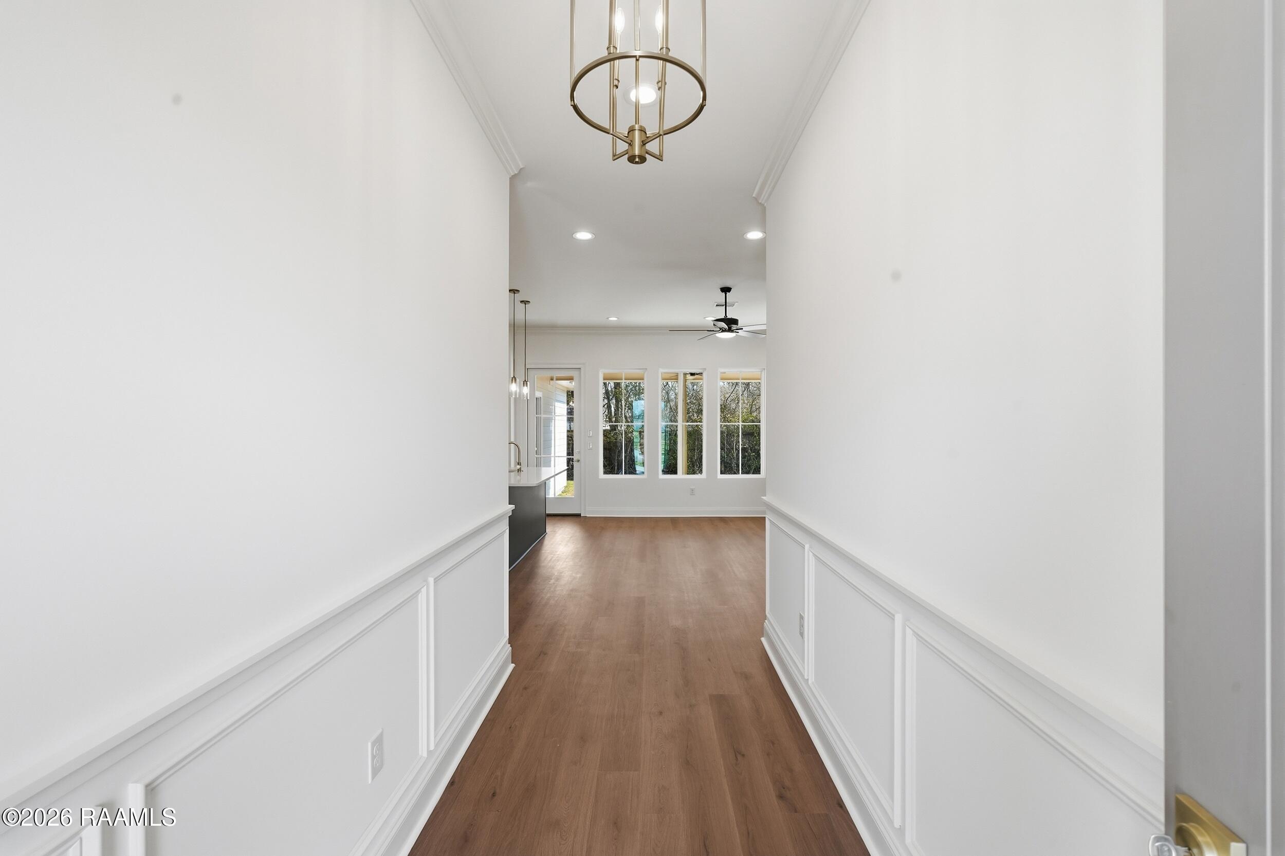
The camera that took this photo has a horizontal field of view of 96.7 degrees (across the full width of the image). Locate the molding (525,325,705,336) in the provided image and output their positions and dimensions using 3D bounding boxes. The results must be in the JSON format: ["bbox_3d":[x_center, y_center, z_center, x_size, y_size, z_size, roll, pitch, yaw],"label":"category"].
[{"bbox_3d":[0.150,-1.585,9.400,4.400,0.140,0.110,0,0,0],"label":"molding"}]

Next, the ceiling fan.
[{"bbox_3d":[0.990,-1.360,6.780,1.330,0.600,1.330,0,0,0],"label":"ceiling fan"}]

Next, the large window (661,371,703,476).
[{"bbox_3d":[0.667,-0.070,9.480,0.760,1.790,0.100,0,0,0],"label":"large window"}]

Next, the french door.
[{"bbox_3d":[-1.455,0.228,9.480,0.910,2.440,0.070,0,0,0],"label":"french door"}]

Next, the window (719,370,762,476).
[{"bbox_3d":[1.650,-0.070,9.480,0.760,1.790,0.100,0,0,0],"label":"window"}]

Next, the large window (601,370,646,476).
[{"bbox_3d":[-0.312,-0.070,9.480,0.760,1.790,0.100,0,0,0],"label":"large window"}]

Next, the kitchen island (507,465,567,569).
[{"bbox_3d":[-1.560,1.020,6.860,1.070,0.920,2.440,0,0,0],"label":"kitchen island"}]

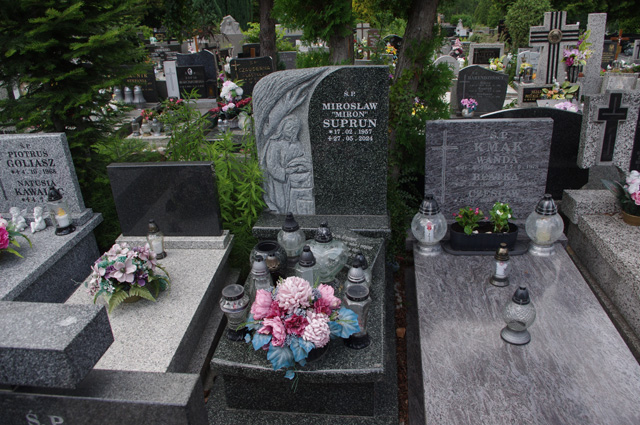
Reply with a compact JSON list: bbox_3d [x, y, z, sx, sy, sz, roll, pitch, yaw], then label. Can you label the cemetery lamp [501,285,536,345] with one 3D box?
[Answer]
[{"bbox_3d":[0.721,0.363,1.731,0.114,0.208,0.114,0,25,9],"label":"cemetery lamp"}]

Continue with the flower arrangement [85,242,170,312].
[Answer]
[{"bbox_3d":[-0.937,0.279,2.407,0.400,0.260,0.340,0,23,9],"label":"flower arrangement"}]

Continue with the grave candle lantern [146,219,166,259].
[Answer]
[{"bbox_3d":[-0.916,0.143,2.693,0.095,0.235,0.095,0,23,7],"label":"grave candle lantern"}]

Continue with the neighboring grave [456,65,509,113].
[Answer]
[{"bbox_3d":[1.953,-1.497,5.795,0.600,0.530,0.100,0,23,9],"label":"neighboring grave"}]

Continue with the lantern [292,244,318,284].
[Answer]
[{"bbox_3d":[-0.072,0.273,2.166,0.100,0.265,0.100,0,23,7],"label":"lantern"}]

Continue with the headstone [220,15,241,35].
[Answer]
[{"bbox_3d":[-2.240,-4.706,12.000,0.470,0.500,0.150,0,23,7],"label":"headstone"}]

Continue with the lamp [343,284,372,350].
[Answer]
[{"bbox_3d":[0.150,0.409,1.884,0.116,0.246,0.116,0,27,9],"label":"lamp"}]

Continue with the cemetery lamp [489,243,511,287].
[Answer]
[{"bbox_3d":[0.883,0.245,2.326,0.097,0.213,0.097,0,23,7],"label":"cemetery lamp"}]

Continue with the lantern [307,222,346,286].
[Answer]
[{"bbox_3d":[0.030,0.182,2.221,0.204,0.309,0.120,0,27,9],"label":"lantern"}]

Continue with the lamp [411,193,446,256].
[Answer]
[{"bbox_3d":[0.532,0.053,2.329,0.171,0.285,0.171,0,25,9],"label":"lamp"}]

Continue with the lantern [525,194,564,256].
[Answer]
[{"bbox_3d":[1.200,0.065,2.533,0.205,0.335,0.205,0,23,7],"label":"lantern"}]

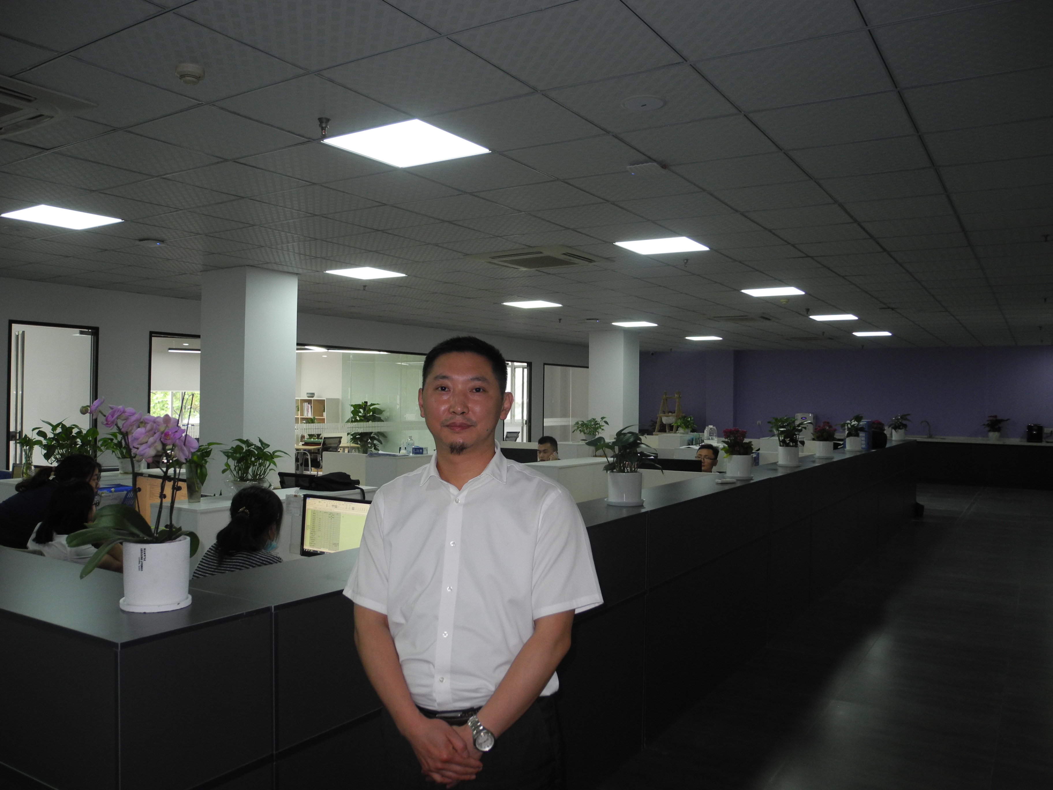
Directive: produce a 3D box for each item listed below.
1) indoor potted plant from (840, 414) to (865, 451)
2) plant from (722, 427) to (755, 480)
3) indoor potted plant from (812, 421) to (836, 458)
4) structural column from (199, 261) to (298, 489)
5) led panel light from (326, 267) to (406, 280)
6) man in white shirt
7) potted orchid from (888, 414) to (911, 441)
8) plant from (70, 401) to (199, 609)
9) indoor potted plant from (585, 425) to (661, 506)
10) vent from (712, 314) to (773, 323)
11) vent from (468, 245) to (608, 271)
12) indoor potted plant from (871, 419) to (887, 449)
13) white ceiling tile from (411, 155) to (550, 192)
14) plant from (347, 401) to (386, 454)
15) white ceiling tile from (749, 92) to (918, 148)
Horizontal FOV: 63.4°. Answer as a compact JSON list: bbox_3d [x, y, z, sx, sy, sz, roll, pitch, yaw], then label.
[{"bbox_3d":[3.390,0.393,8.850,0.270,0.385,0.240,1,0,21],"label":"indoor potted plant"},{"bbox_3d":[1.368,0.379,5.500,0.212,0.337,0.200,1,0,0],"label":"plant"},{"bbox_3d":[2.680,0.405,7.660,0.220,0.325,0.220,1,0,19],"label":"indoor potted plant"},{"bbox_3d":[-2.640,0.200,8.043,0.670,2.742,0.600,1,0,32],"label":"structural column"},{"bbox_3d":[-1.545,-1.168,8.238,0.600,0.020,0.600,1,0,32],"label":"led panel light"},{"bbox_3d":[-0.110,0.728,1.716,0.510,1.690,0.330,1,0,7],"label":"man in white shirt"},{"bbox_3d":[5.108,0.444,11.650,0.295,0.371,0.280,1,0,0],"label":"potted orchid"},{"bbox_3d":[-0.931,0.256,2.020,0.285,0.500,0.250,1,0,-25],"label":"plant"},{"bbox_3d":[0.466,0.340,4.120,0.370,0.390,0.340,1,0,0],"label":"indoor potted plant"},{"bbox_3d":[3.009,-1.051,12.066,0.850,0.060,0.850,1,0,32],"label":"vent"},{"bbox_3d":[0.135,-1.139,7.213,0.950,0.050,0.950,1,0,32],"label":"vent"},{"bbox_3d":[3.940,0.433,9.550,0.220,0.340,0.210,1,0,22],"label":"indoor potted plant"},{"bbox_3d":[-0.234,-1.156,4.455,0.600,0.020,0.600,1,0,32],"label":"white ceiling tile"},{"bbox_3d":[-2.590,0.849,13.697,0.620,1.500,0.600,1,0,0],"label":"plant"},{"bbox_3d":[1.278,-1.128,3.532,0.600,0.020,0.600,1,0,32],"label":"white ceiling tile"}]

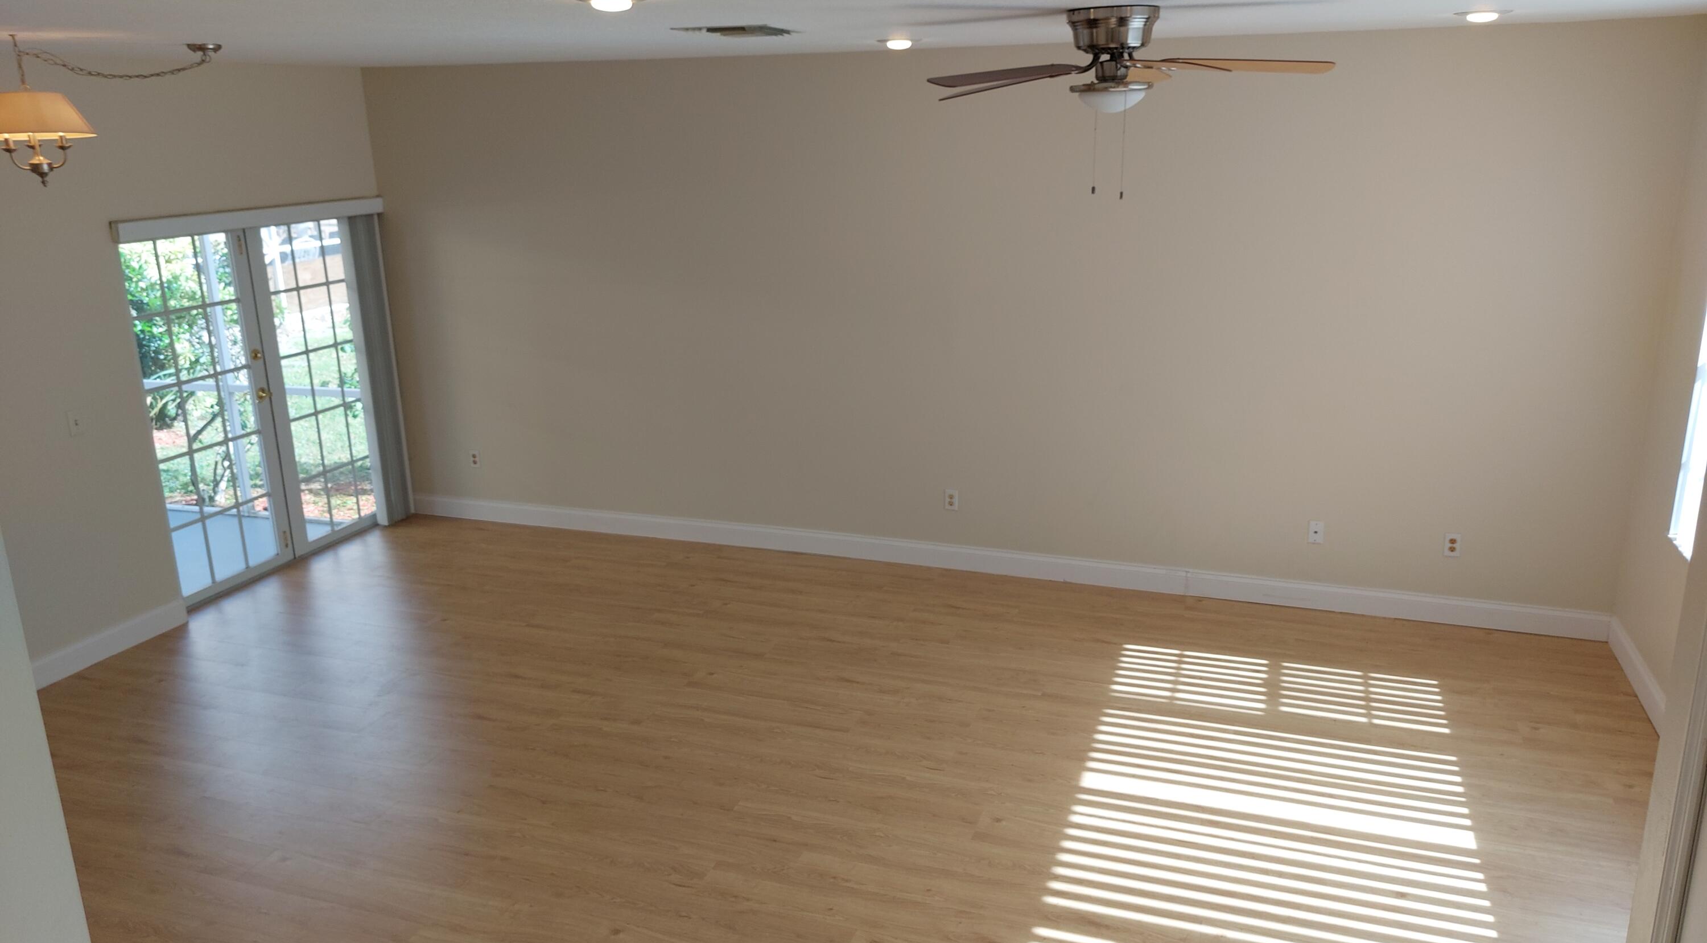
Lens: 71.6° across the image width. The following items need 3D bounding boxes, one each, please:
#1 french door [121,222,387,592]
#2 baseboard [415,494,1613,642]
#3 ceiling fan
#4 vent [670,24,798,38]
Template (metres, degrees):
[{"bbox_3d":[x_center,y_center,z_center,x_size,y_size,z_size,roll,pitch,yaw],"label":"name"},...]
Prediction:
[{"bbox_3d":[-3.174,-0.434,6.569,0.120,1.990,1.735,5,17,19],"label":"french door"},{"bbox_3d":[0.344,0.465,6.569,6.721,0.145,0.020,5,17,19],"label":"baseboard"},{"bbox_3d":[0.873,-1.386,4.004,1.420,0.335,1.420,5,17,19],"label":"ceiling fan"},{"bbox_3d":[-0.449,-1.694,4.592,0.370,0.030,0.370,5,17,19],"label":"vent"}]

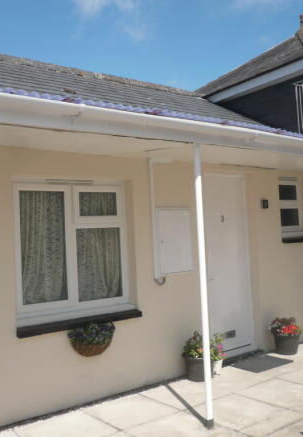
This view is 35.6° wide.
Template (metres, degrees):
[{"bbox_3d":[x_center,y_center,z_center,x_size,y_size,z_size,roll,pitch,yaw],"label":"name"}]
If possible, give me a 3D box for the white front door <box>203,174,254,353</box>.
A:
[{"bbox_3d":[0.825,0.538,5.449,0.810,2.080,0.100,-2,-1,-32],"label":"white front door"}]

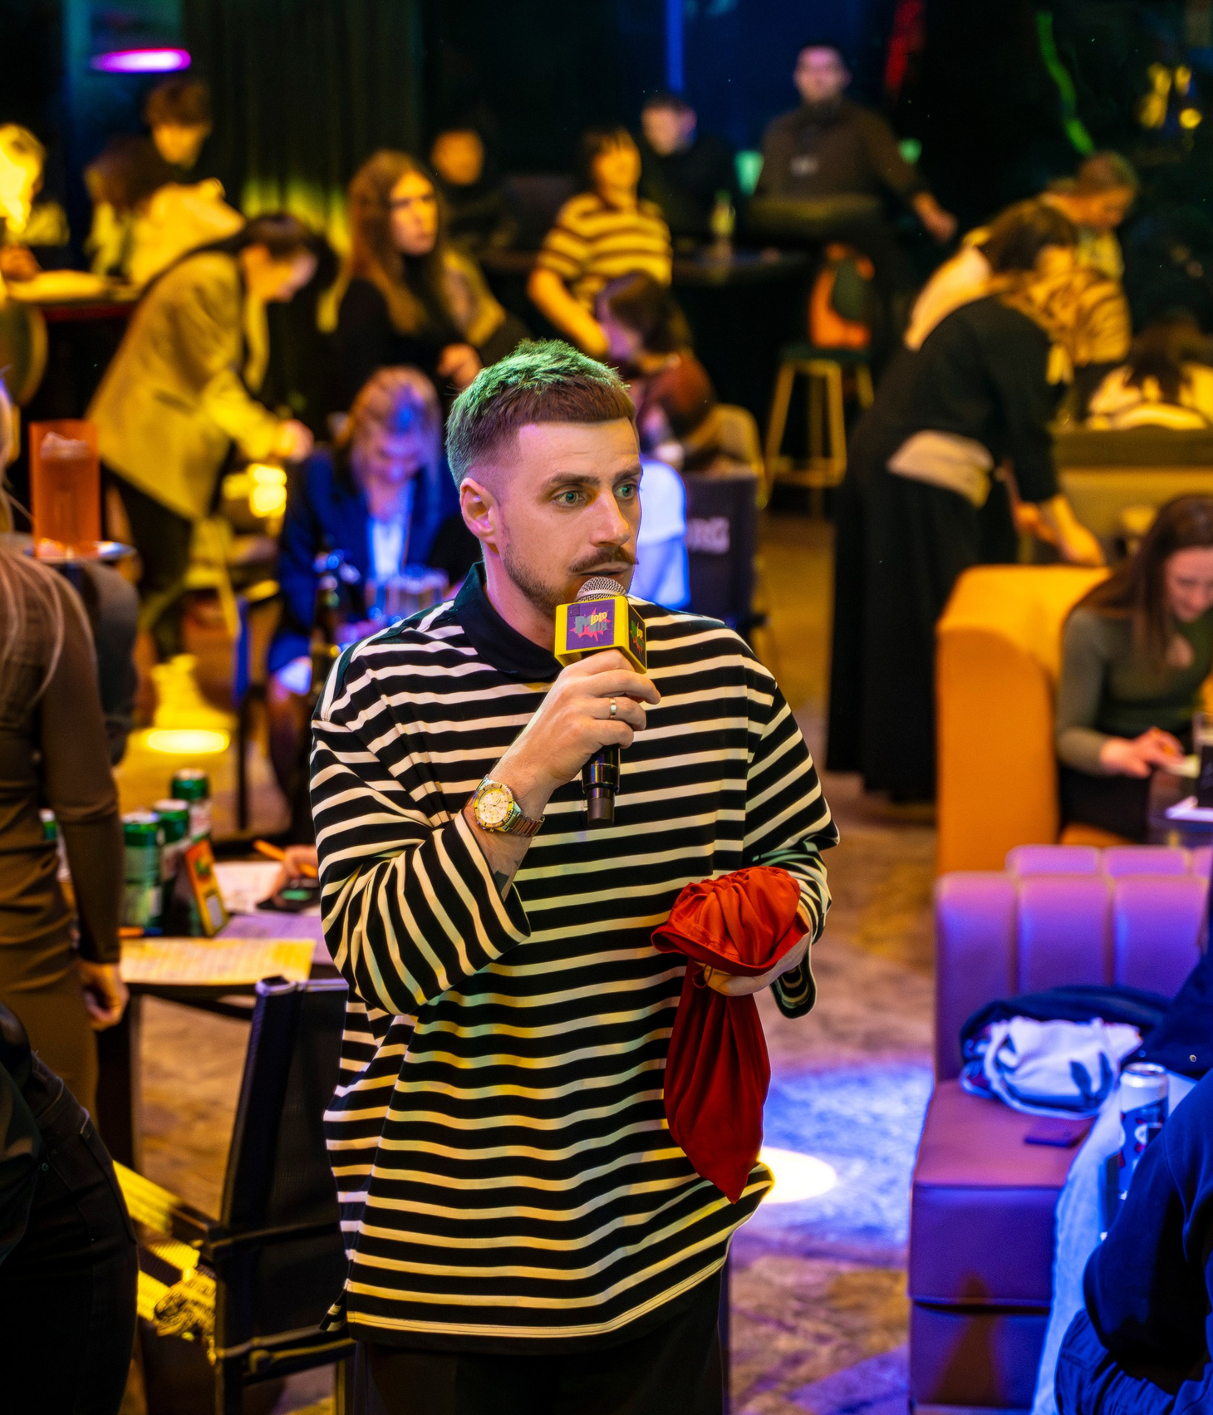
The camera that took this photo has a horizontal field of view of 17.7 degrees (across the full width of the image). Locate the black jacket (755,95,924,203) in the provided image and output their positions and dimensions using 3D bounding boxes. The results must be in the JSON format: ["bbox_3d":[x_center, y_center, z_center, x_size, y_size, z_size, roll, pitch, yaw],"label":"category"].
[{"bbox_3d":[0.928,-2.211,15.600,0.660,0.480,0.320,0,11,3],"label":"black jacket"}]

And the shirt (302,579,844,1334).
[{"bbox_3d":[-0.034,0.232,3.660,0.475,0.700,0.380,-3,12,-13],"label":"shirt"}]

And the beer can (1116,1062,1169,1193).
[{"bbox_3d":[0.719,0.565,5.200,0.066,0.168,0.066,0,11,0],"label":"beer can"}]

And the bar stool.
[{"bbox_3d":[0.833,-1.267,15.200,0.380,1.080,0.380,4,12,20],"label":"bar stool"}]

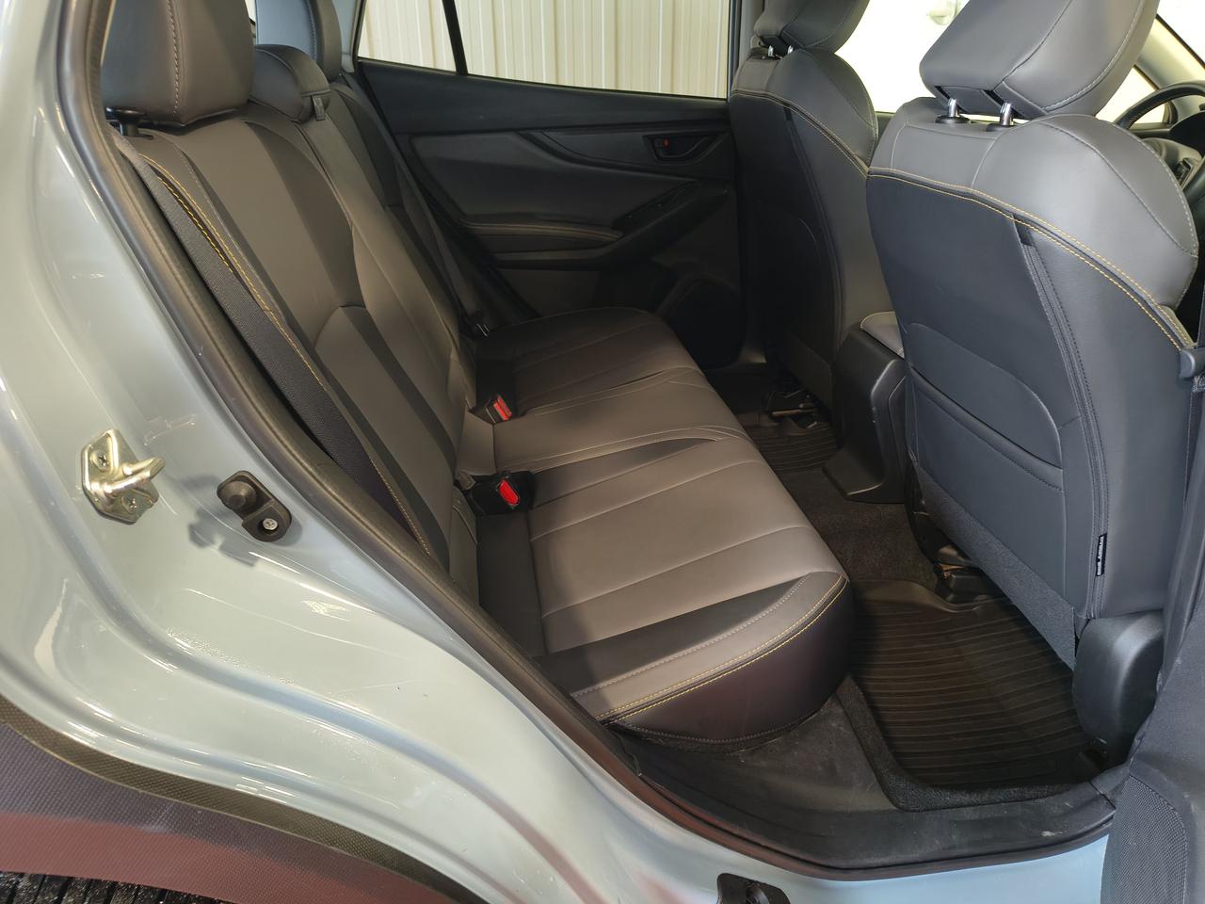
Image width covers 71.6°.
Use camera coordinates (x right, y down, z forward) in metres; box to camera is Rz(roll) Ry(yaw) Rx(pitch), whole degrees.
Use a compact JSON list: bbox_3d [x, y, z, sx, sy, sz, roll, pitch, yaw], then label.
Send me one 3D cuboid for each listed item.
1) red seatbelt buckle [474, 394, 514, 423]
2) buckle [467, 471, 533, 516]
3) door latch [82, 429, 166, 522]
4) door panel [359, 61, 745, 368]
[{"bbox_3d":[-0.204,-0.080,1.565,0.077,0.047,0.036,-19,25,0],"label":"red seatbelt buckle"},{"bbox_3d":[-0.159,0.063,1.290,0.085,0.047,0.036,-19,25,0],"label":"buckle"},{"bbox_3d":[-0.357,0.018,0.620,0.038,0.062,0.045,-11,23,4],"label":"door latch"},{"bbox_3d":[-0.091,-0.536,1.965,0.860,0.670,0.120,-3,24,-7],"label":"door panel"}]

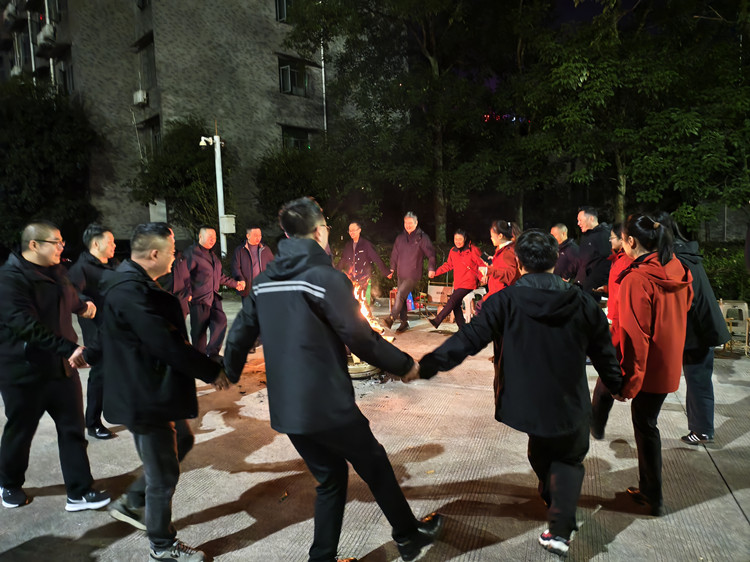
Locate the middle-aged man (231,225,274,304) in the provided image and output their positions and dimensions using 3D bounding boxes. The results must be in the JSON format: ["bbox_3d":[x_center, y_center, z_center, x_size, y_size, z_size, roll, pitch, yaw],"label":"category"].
[{"bbox_3d":[-1.619,0.116,6.750,0.680,1.710,0.450,-5,7,-26],"label":"middle-aged man"}]

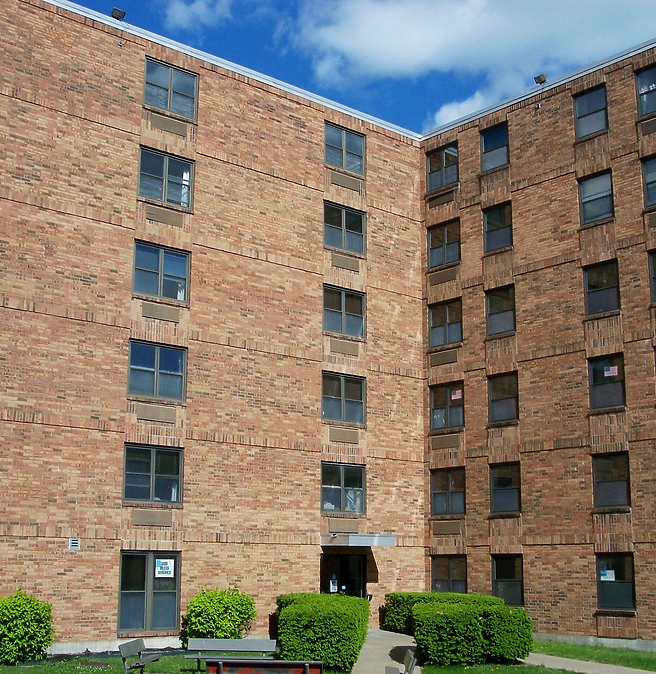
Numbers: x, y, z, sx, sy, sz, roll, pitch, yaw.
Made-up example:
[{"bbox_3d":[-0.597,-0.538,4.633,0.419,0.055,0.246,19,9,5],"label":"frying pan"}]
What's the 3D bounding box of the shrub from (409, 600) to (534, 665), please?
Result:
[{"bbox_3d":[3.190,6.602,22.214,2.264,1.284,1.800,5,-13,-20],"label":"shrub"}]

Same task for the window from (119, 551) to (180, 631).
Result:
[{"bbox_3d":[-4.357,6.195,24.234,1.709,1.922,0.150,11,-16,-40],"label":"window"}]

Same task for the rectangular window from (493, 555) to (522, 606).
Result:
[{"bbox_3d":[5.131,6.912,28.124,0.140,1.452,1.100,11,-16,-40],"label":"rectangular window"}]

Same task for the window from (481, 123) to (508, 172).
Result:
[{"bbox_3d":[5.235,-5.923,31.026,0.120,1.440,1.110,11,-16,-39],"label":"window"}]

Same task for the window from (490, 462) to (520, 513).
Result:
[{"bbox_3d":[5.144,4.377,28.670,0.150,1.452,1.113,11,-16,-40],"label":"window"}]

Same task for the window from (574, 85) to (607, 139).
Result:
[{"bbox_3d":[7.549,-6.434,28.366,0.120,1.440,1.110,11,-16,-39],"label":"window"}]

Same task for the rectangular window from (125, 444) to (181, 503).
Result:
[{"bbox_3d":[-4.361,3.465,24.811,1.696,1.452,0.140,11,-16,-40],"label":"rectangular window"}]

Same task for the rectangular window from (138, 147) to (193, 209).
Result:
[{"bbox_3d":[-4.342,-4.268,26.561,1.692,1.420,0.120,11,-16,-40],"label":"rectangular window"}]

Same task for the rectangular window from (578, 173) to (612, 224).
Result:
[{"bbox_3d":[7.549,-3.903,27.790,0.120,1.440,1.110,11,-16,-39],"label":"rectangular window"}]

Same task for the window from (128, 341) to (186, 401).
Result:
[{"bbox_3d":[-4.369,0.899,25.443,1.710,1.440,0.120,11,-16,-39],"label":"window"}]

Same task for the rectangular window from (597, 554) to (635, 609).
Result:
[{"bbox_3d":[7.405,6.289,25.474,0.150,1.450,1.113,11,-16,-40],"label":"rectangular window"}]

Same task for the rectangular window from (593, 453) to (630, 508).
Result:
[{"bbox_3d":[7.492,3.781,26.107,0.120,1.440,1.110,11,-16,-39],"label":"rectangular window"}]

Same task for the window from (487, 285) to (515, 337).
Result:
[{"bbox_3d":[5.221,-0.770,29.810,0.140,1.452,1.100,11,-16,-40],"label":"window"}]

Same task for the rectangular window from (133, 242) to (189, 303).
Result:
[{"bbox_3d":[-4.382,-1.680,25.955,1.709,1.438,0.150,11,-16,-40],"label":"rectangular window"}]

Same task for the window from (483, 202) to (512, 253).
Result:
[{"bbox_3d":[5.205,-3.360,30.375,0.150,1.452,1.113,11,-16,-40],"label":"window"}]

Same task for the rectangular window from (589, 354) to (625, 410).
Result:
[{"bbox_3d":[7.483,1.233,26.571,0.150,1.452,1.113,11,-16,-40],"label":"rectangular window"}]

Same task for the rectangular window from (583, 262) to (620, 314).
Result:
[{"bbox_3d":[7.561,-1.334,27.167,0.120,1.420,1.130,11,-16,-40],"label":"rectangular window"}]

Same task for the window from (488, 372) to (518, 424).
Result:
[{"bbox_3d":[5.200,1.808,29.240,0.140,1.452,1.100,11,-16,-40],"label":"window"}]

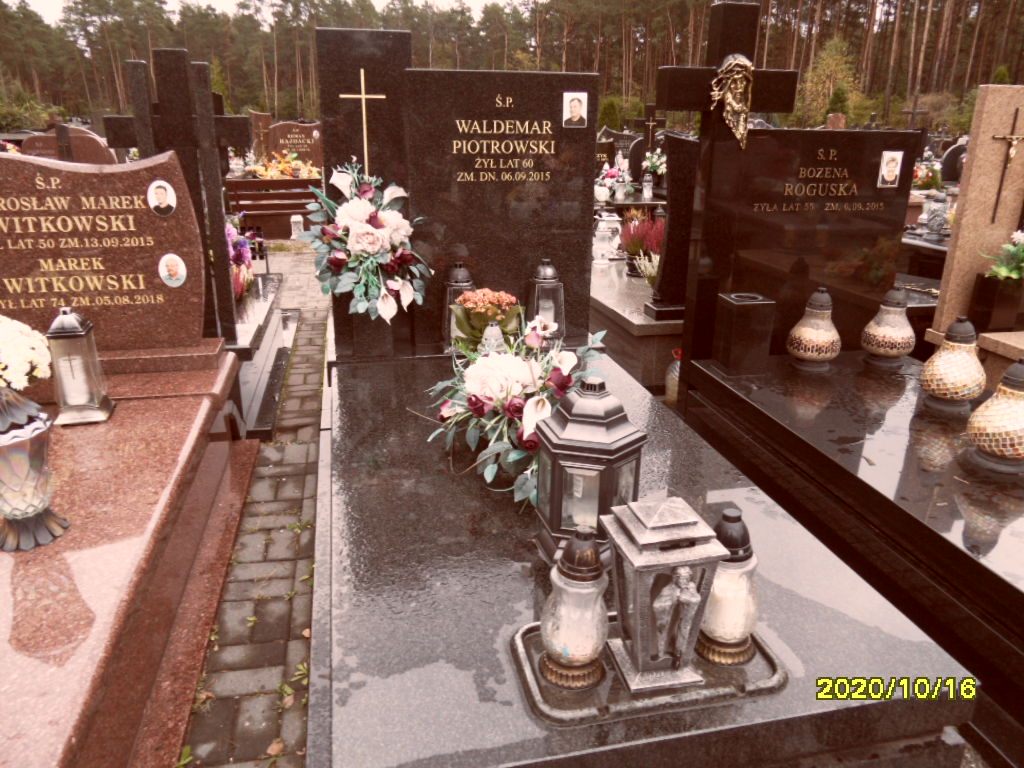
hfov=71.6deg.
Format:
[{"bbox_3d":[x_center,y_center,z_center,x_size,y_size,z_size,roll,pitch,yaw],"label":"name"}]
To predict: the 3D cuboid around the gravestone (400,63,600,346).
[{"bbox_3d":[-0.038,-0.670,2.781,0.722,1.006,0.085,-3,17,-12],"label":"gravestone"}]

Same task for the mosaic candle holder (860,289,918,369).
[{"bbox_3d":[1.497,-0.233,2.807,0.196,0.302,0.196,-4,21,-13],"label":"mosaic candle holder"}]

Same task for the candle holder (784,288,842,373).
[{"bbox_3d":[1.173,-0.216,2.736,0.196,0.308,0.196,-4,21,-13],"label":"candle holder"}]

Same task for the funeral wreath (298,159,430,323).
[{"bbox_3d":[-0.538,-0.524,2.610,0.471,0.577,0.310,-4,21,-13],"label":"funeral wreath"}]

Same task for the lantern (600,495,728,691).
[{"bbox_3d":[0.236,0.323,1.134,0.153,0.305,0.142,-3,21,-13],"label":"lantern"}]

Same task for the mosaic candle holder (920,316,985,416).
[{"bbox_3d":[1.472,-0.068,2.348,0.188,0.310,0.188,-4,21,-13],"label":"mosaic candle holder"}]

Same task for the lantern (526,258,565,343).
[{"bbox_3d":[0.141,-0.321,2.819,0.129,0.348,0.129,-3,21,-13],"label":"lantern"}]

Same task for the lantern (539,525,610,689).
[{"bbox_3d":[0.107,0.342,1.121,0.112,0.271,0.112,-3,21,-13],"label":"lantern"}]

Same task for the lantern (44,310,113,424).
[{"bbox_3d":[-1.393,-0.070,2.261,0.158,0.349,0.160,-4,21,-13],"label":"lantern"}]

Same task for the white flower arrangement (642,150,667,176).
[{"bbox_3d":[1.744,-2.683,8.600,0.330,0.340,0.300,-3,21,-13],"label":"white flower arrangement"}]

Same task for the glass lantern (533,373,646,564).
[{"bbox_3d":[0.155,0.172,1.462,0.227,0.378,0.200,6,21,11],"label":"glass lantern"}]

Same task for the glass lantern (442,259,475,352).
[{"bbox_3d":[-0.207,-0.312,2.812,0.121,0.344,0.121,-4,21,-13],"label":"glass lantern"}]

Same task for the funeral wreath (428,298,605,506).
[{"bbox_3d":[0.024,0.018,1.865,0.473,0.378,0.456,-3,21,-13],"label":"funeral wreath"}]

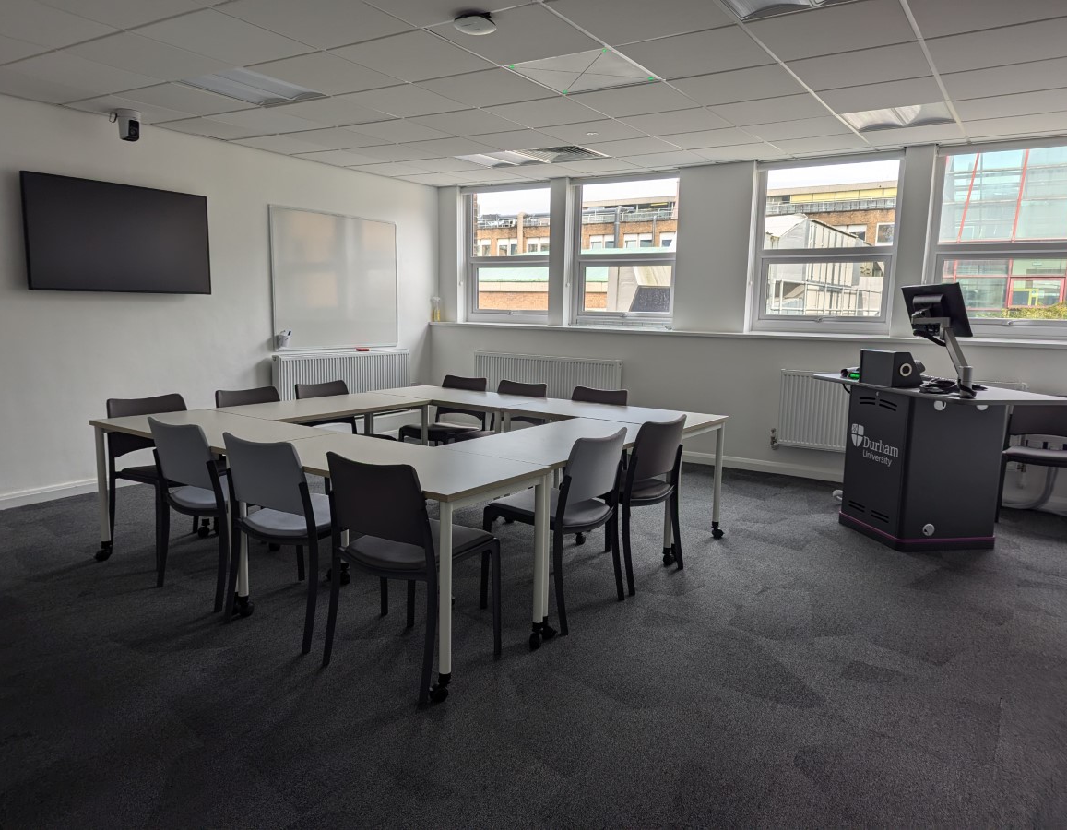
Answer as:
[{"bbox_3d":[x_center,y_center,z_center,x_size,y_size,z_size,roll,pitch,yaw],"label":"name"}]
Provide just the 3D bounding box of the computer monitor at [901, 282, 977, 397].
[{"bbox_3d":[2.360,-0.458,4.587,0.260,0.651,0.540,0,8,-10],"label":"computer monitor"}]

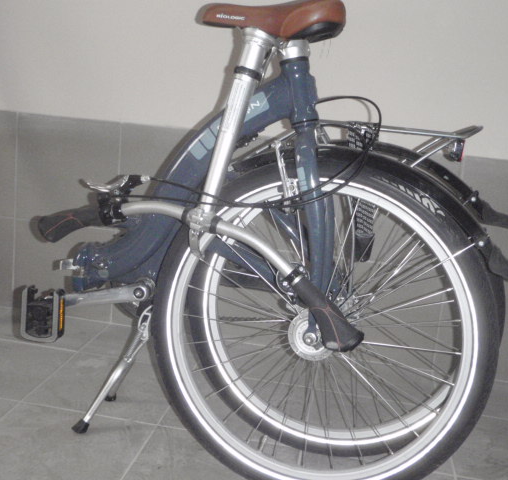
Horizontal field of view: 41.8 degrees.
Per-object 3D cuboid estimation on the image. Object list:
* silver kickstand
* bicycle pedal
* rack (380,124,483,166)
[{"bbox_3d":[-0.274,0.250,1.357,0.138,0.262,0.165,7,13,6],"label":"silver kickstand"},{"bbox_3d":[-0.390,0.137,1.222,0.071,0.096,0.035,7,13,8],"label":"bicycle pedal"},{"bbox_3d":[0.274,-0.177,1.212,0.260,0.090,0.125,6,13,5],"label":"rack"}]

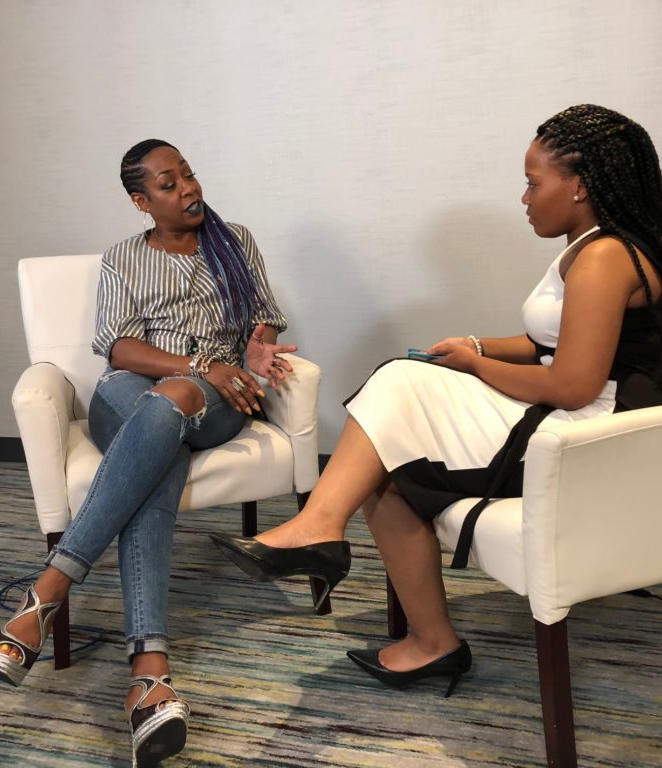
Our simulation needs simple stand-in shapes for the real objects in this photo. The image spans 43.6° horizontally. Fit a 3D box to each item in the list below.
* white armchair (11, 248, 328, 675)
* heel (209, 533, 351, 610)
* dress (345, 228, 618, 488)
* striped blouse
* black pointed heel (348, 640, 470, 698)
[{"bbox_3d":[-0.412,0.116,2.054,0.650,0.875,0.620,-7,12,-19],"label":"white armchair"},{"bbox_3d":[-0.084,0.290,1.445,0.275,0.130,0.085,31,-30,-23],"label":"heel"},{"bbox_3d":[0.329,-0.034,1.573,0.600,0.520,0.410,0,12,12],"label":"dress"},{"bbox_3d":[-0.354,-0.217,2.057,0.440,0.380,0.280,-8,3,-23],"label":"striped blouse"},{"bbox_3d":[0.148,0.548,1.671,0.275,0.130,0.085,5,14,32],"label":"black pointed heel"}]

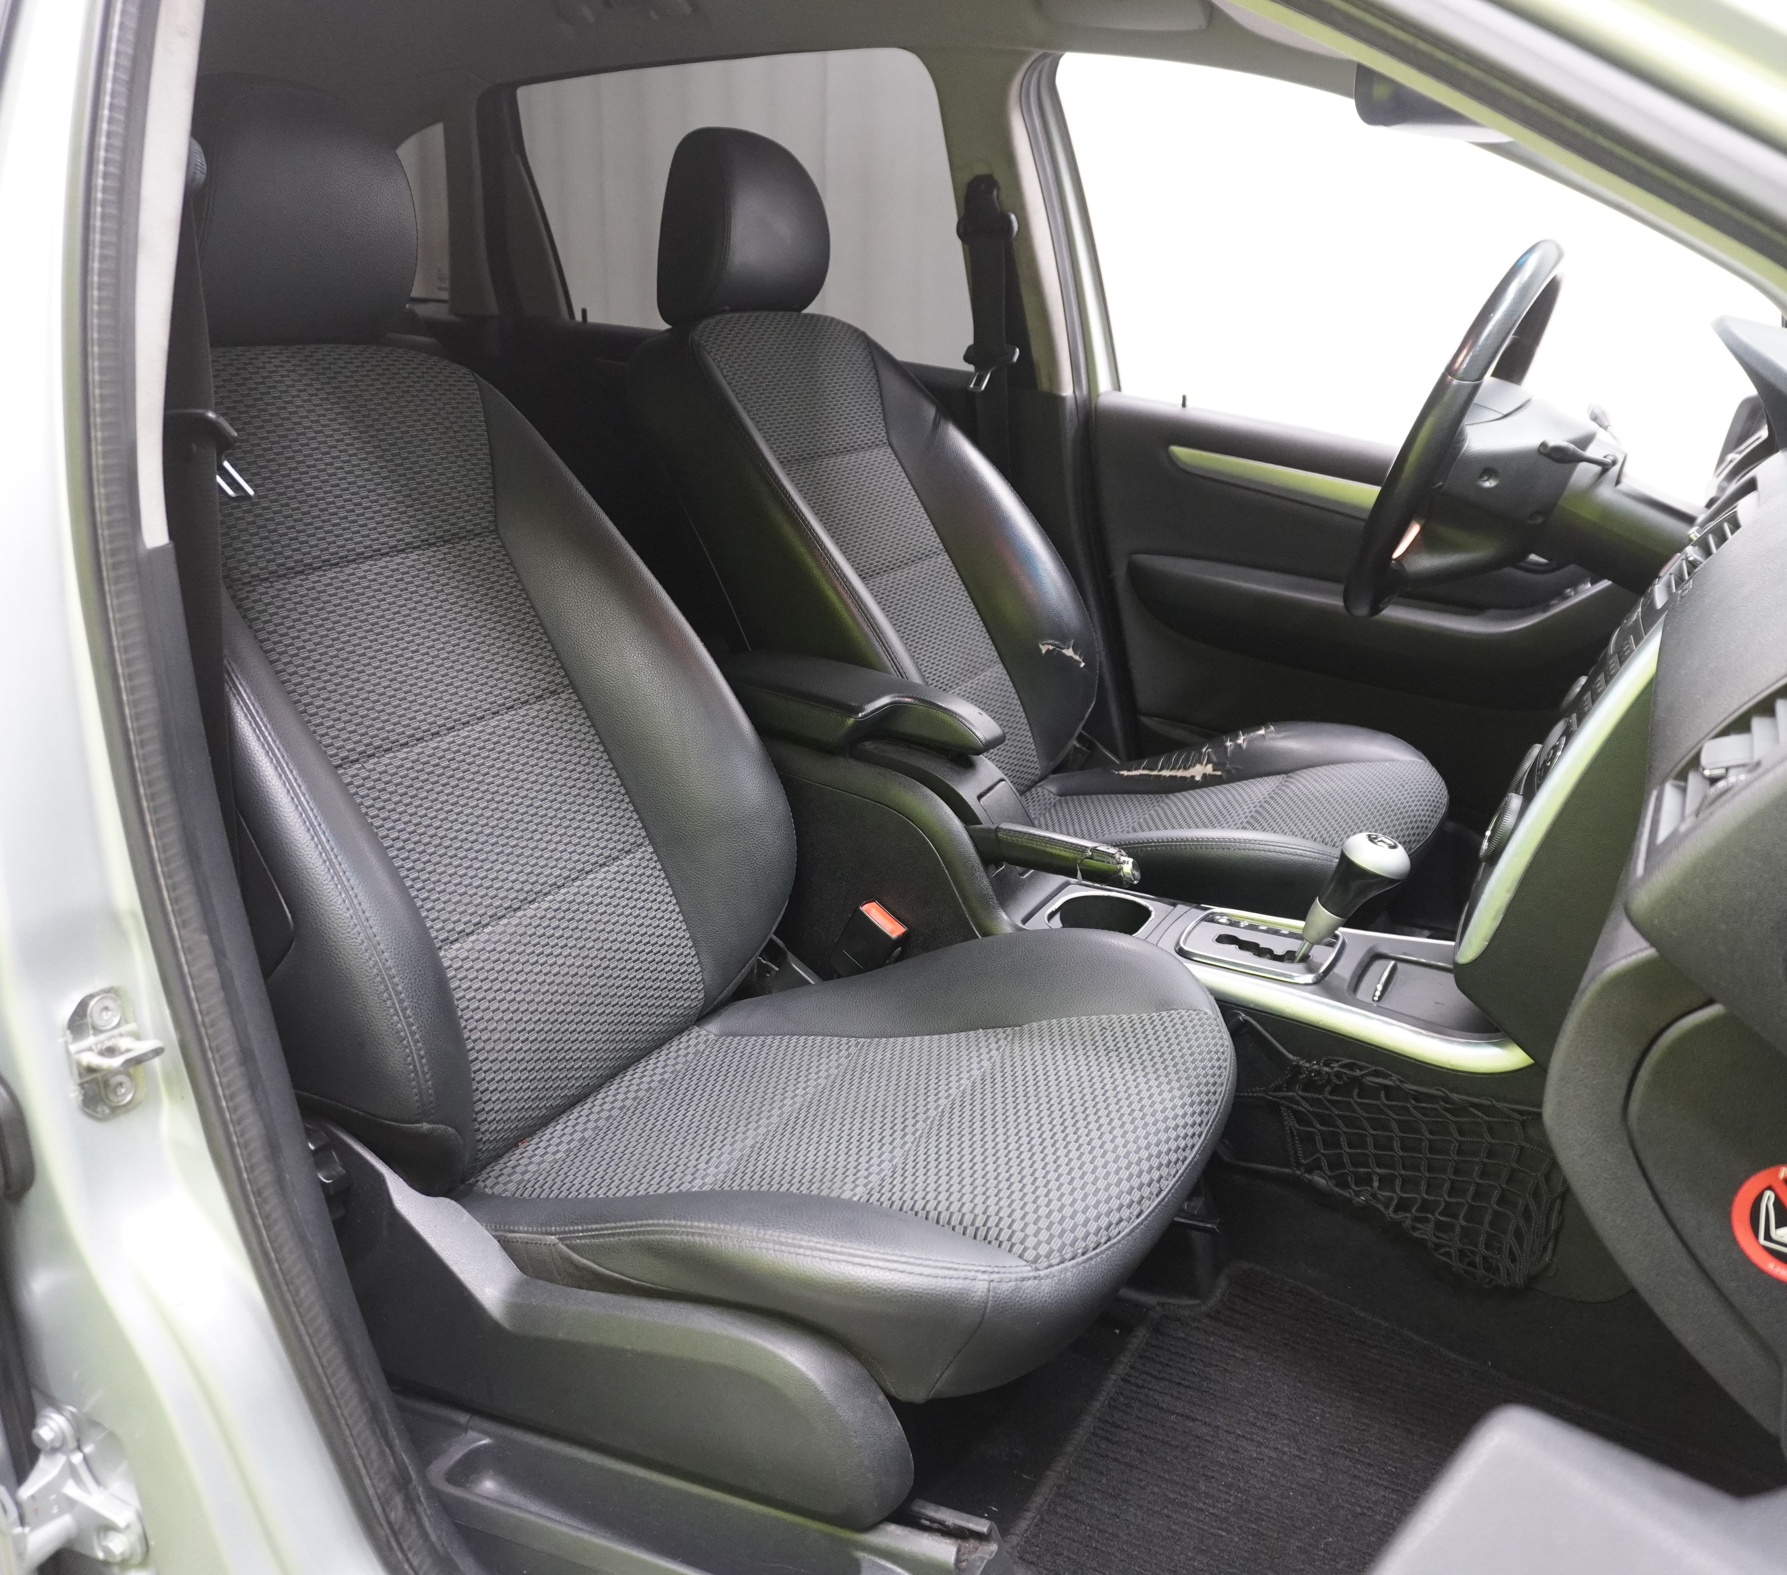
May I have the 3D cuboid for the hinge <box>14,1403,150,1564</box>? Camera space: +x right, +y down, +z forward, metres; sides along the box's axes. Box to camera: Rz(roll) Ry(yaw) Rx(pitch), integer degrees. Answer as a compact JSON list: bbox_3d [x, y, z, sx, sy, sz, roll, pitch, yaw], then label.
[{"bbox_3d":[-0.469,0.404,0.908,0.050,0.078,0.047,12,22,27],"label":"hinge"}]

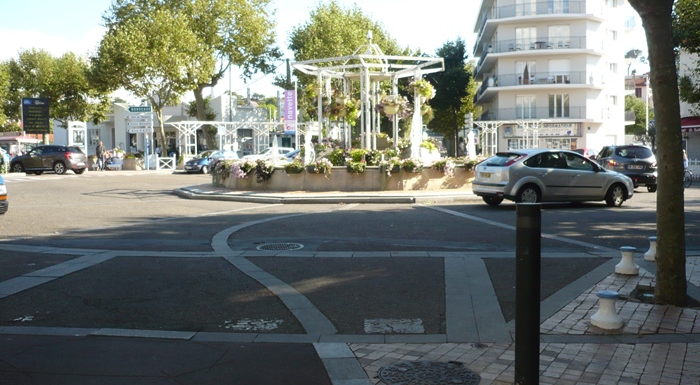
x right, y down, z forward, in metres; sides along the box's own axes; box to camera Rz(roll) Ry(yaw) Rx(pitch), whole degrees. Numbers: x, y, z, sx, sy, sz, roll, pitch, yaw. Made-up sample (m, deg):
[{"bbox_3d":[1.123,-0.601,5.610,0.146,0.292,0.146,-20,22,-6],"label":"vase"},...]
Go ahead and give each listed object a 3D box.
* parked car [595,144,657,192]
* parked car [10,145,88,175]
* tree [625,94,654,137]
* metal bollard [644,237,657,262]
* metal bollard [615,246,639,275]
[{"bbox_3d":[9.572,-0.922,25.151,1.800,1.640,4.500,0,4,8],"label":"parked car"},{"bbox_3d":[-16.554,-1.749,38.900,4.330,1.620,1.800,1,4,17],"label":"parked car"},{"bbox_3d":[30.064,-6.612,73.000,4.600,6.600,4.600,0,4,0],"label":"tree"},{"bbox_3d":[4.122,0.762,9.550,0.290,0.335,0.290,0,4,0],"label":"metal bollard"},{"bbox_3d":[3.490,0.848,8.884,0.280,0.310,0.280,0,4,0],"label":"metal bollard"}]

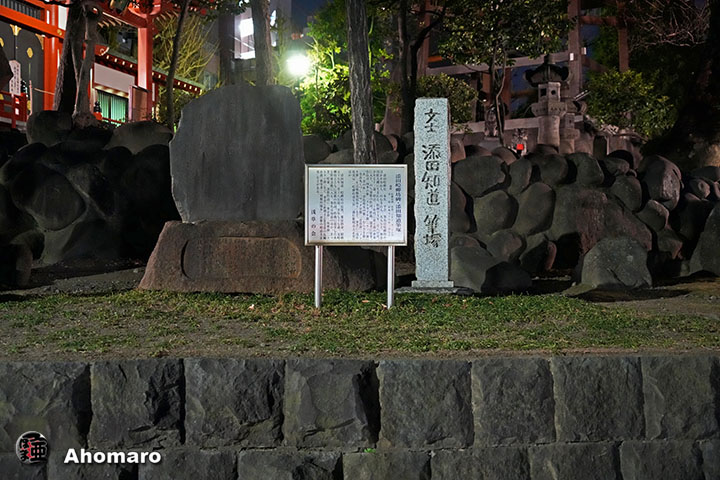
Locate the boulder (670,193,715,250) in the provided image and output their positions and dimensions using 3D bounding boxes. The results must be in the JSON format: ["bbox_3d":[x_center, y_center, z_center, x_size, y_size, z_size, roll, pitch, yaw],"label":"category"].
[{"bbox_3d":[4.043,-0.225,10.700,0.535,0.705,0.450,0,0,0],"label":"boulder"}]

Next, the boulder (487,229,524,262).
[{"bbox_3d":[1.637,0.062,9.900,0.428,0.383,0.420,0,0,0],"label":"boulder"}]

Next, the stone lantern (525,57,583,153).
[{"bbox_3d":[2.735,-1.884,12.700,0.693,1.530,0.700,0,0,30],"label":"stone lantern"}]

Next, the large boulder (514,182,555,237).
[{"bbox_3d":[2.051,-0.372,10.400,0.496,0.615,0.500,0,0,0],"label":"large boulder"}]

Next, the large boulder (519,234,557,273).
[{"bbox_3d":[2.017,0.153,10.000,0.432,0.432,0.420,0,0,0],"label":"large boulder"}]

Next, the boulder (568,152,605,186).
[{"bbox_3d":[2.780,-0.865,10.800,0.442,0.417,0.420,0,0,0],"label":"boulder"}]

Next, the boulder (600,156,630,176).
[{"bbox_3d":[3.200,-0.919,11.000,0.363,0.250,0.340,0,0,0],"label":"boulder"}]

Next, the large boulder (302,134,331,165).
[{"bbox_3d":[-0.588,-1.121,10.900,0.468,0.372,0.450,0,0,0],"label":"large boulder"}]

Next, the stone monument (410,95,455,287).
[{"bbox_3d":[0.712,-0.445,8.600,0.410,1.850,0.380,0,0,5],"label":"stone monument"}]

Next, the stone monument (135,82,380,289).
[{"bbox_3d":[-1.006,-0.510,8.700,2.270,2.040,0.850,0,0,0],"label":"stone monument"}]

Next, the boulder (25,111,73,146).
[{"bbox_3d":[-4.177,-1.495,11.800,0.644,0.483,0.550,0,0,0],"label":"boulder"}]

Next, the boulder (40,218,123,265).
[{"bbox_3d":[-3.469,0.019,11.000,1.000,0.575,0.700,0,0,0],"label":"boulder"}]

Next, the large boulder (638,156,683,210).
[{"bbox_3d":[3.586,-0.686,10.500,0.525,0.668,0.550,0,0,0],"label":"large boulder"}]

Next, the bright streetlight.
[{"bbox_3d":[-1.328,-3.768,19.000,0.518,0.561,0.450,0,0,0],"label":"bright streetlight"}]

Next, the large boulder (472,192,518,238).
[{"bbox_3d":[1.571,-0.290,10.200,0.533,0.568,0.500,0,0,0],"label":"large boulder"}]

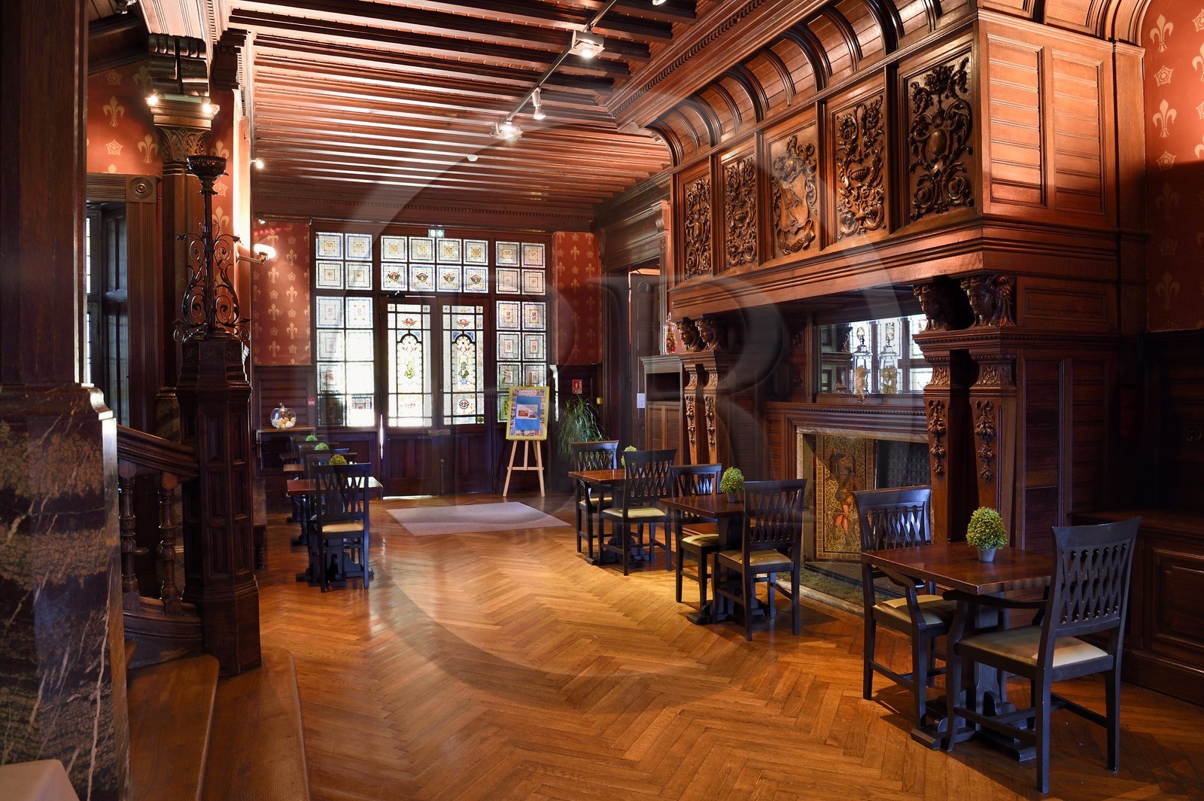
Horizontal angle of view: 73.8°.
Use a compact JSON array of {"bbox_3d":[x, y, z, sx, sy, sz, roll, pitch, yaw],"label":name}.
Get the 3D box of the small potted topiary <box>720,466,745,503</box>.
[{"bbox_3d":[0.854,0.543,5.281,0.175,0.240,0.175,-1,1,0],"label":"small potted topiary"}]

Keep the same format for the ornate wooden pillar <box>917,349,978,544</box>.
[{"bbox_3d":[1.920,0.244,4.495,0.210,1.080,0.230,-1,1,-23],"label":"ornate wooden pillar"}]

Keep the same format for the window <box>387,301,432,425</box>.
[{"bbox_3d":[-2.666,-0.502,11.130,0.620,1.740,0.050,-1,1,-23],"label":"window"}]

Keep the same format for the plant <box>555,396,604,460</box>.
[{"bbox_3d":[-0.302,0.621,11.347,0.750,1.370,0.720,-1,1,-22],"label":"plant"}]

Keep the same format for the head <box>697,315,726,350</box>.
[{"bbox_3d":[0.914,-0.570,6.693,0.270,0.280,0.200,-1,1,-23],"label":"head"}]

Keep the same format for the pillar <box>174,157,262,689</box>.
[{"bbox_3d":[-1.952,0.056,4.067,0.370,2.600,0.370,-1,1,-23],"label":"pillar"}]

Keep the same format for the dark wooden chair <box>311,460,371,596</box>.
[{"bbox_3d":[-2.017,0.949,6.207,0.470,0.945,0.530,-1,1,-22],"label":"dark wooden chair"}]

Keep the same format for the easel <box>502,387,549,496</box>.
[{"bbox_3d":[-1.035,0.516,11.253,0.570,1.600,0.580,0,1,10],"label":"easel"}]

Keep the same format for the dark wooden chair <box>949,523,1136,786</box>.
[{"bbox_3d":[1.767,0.958,3.259,0.550,1.015,0.550,-1,1,-23],"label":"dark wooden chair"}]

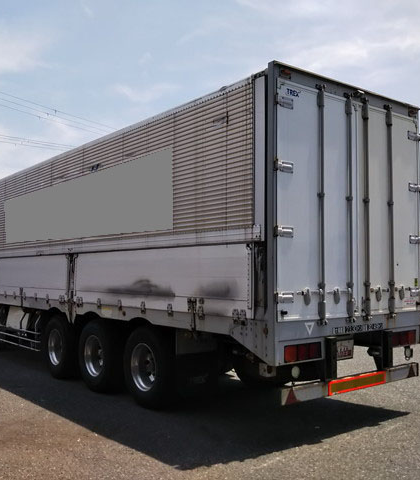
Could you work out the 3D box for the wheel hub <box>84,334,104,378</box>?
[{"bbox_3d":[-1.625,1.712,8.209,0.170,0.600,0.600,3,-4,-38],"label":"wheel hub"}]

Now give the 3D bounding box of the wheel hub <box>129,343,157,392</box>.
[{"bbox_3d":[-0.785,1.649,7.138,0.170,0.600,0.600,3,-4,-38],"label":"wheel hub"}]

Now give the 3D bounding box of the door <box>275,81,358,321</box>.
[{"bbox_3d":[1.134,-0.372,5.660,1.219,2.344,0.090,3,-4,-38],"label":"door"}]

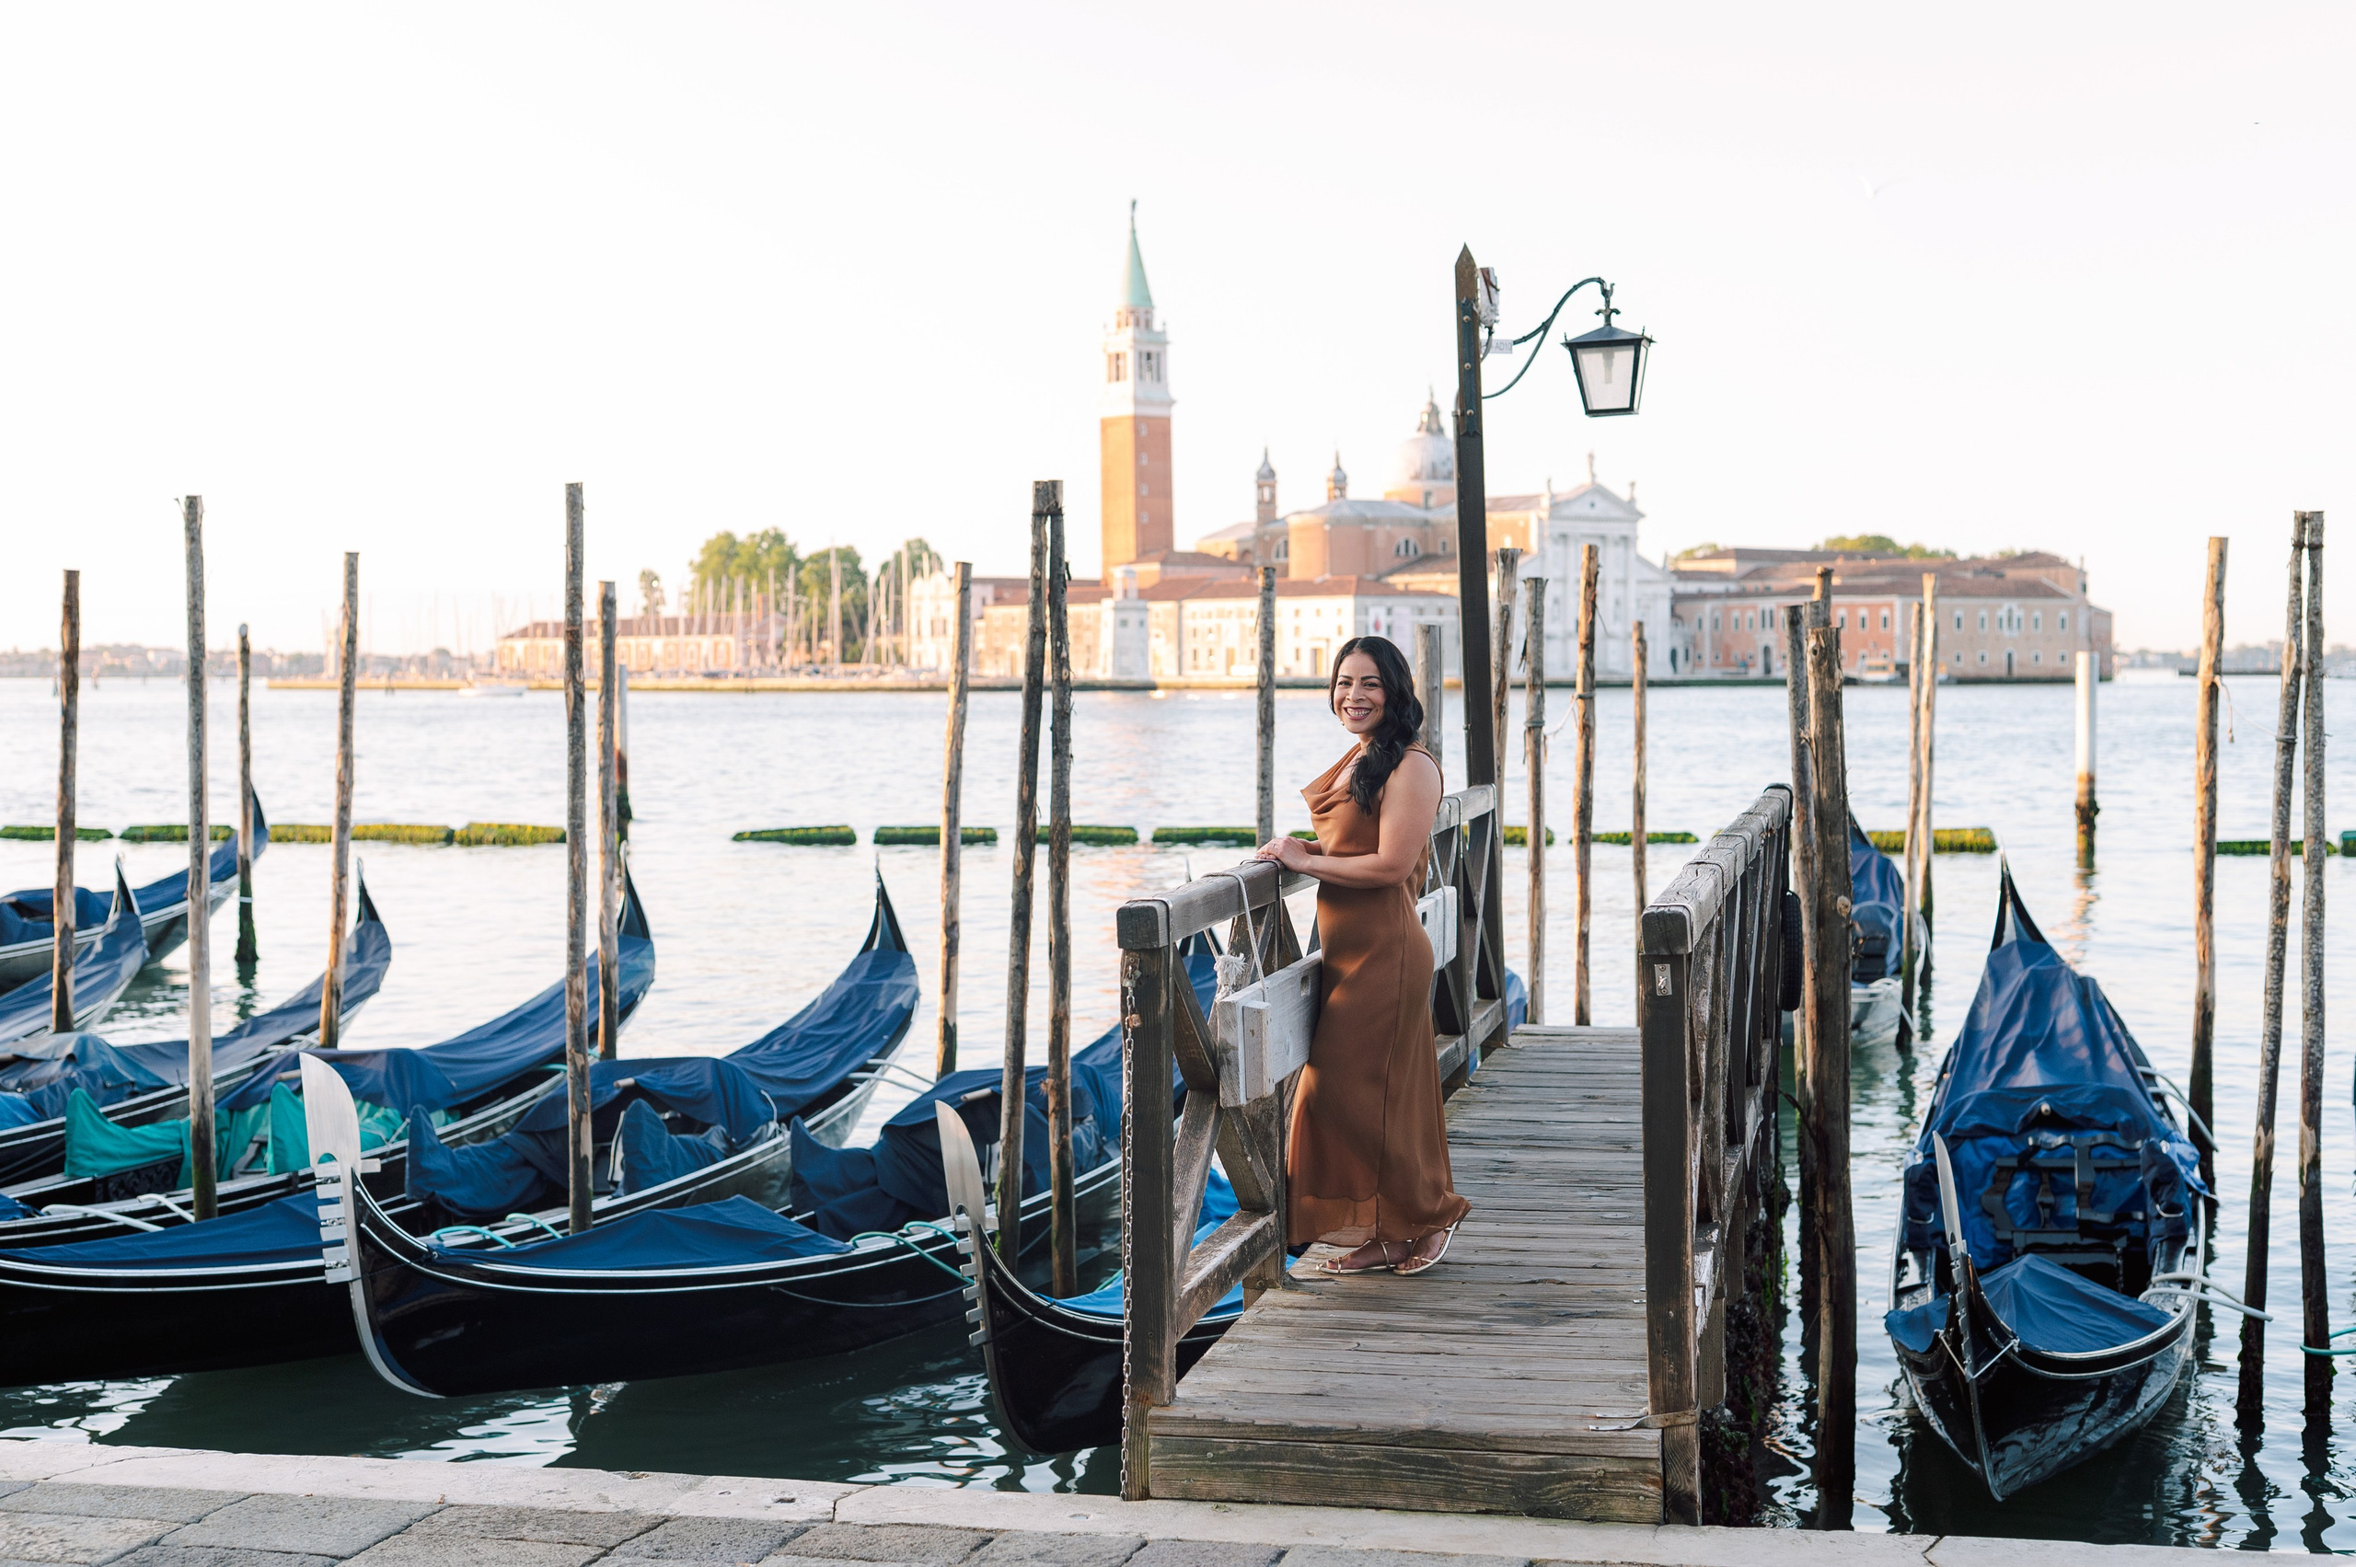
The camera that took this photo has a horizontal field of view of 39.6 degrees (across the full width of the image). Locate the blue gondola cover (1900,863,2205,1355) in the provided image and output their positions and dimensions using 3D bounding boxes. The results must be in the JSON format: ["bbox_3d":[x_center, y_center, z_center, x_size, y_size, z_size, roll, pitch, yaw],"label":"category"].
[{"bbox_3d":[4.130,1.453,15.500,1.400,1.150,9.100,0,2,15],"label":"blue gondola cover"}]

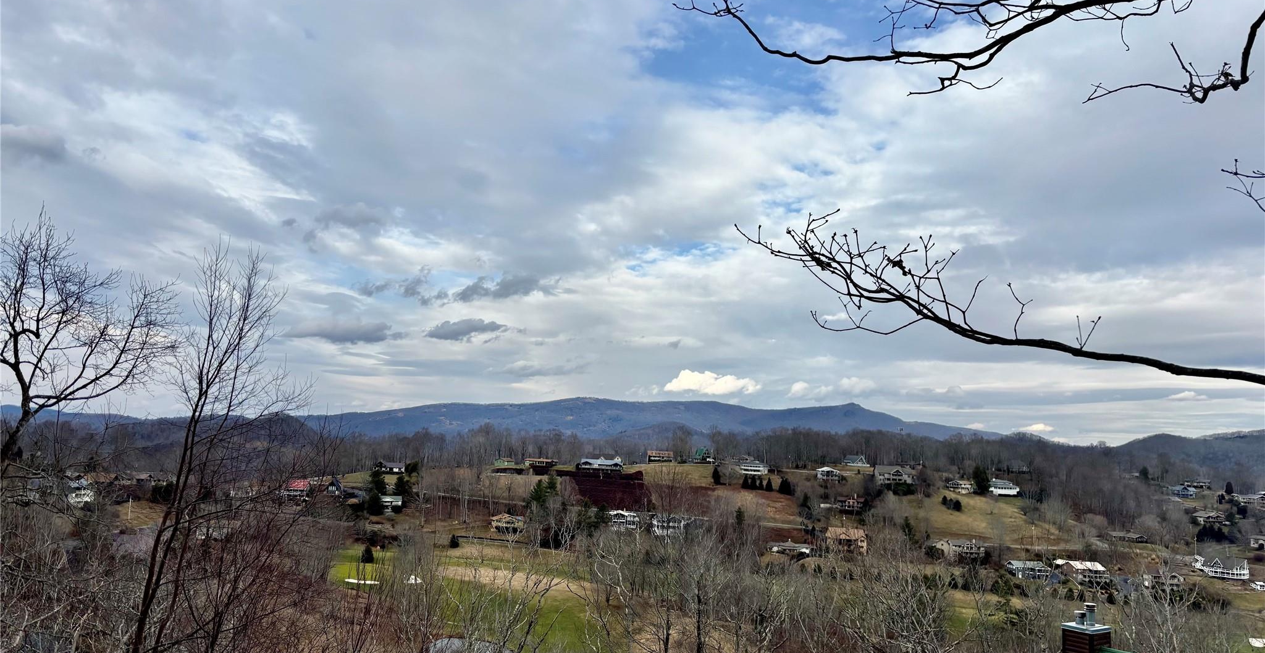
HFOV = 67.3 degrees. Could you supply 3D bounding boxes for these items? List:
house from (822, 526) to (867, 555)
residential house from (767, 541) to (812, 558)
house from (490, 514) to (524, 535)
[{"bbox_3d":[93.349,94.092,417.000,16.000,10.600,11.500,2,-7,4],"label":"house"},{"bbox_3d":[70.600,99.210,425.000,18.500,6.000,11.500,2,-7,0],"label":"residential house"},{"bbox_3d":[-54.583,86.228,415.000,14.500,8.600,12.000,2,-7,-2],"label":"house"}]

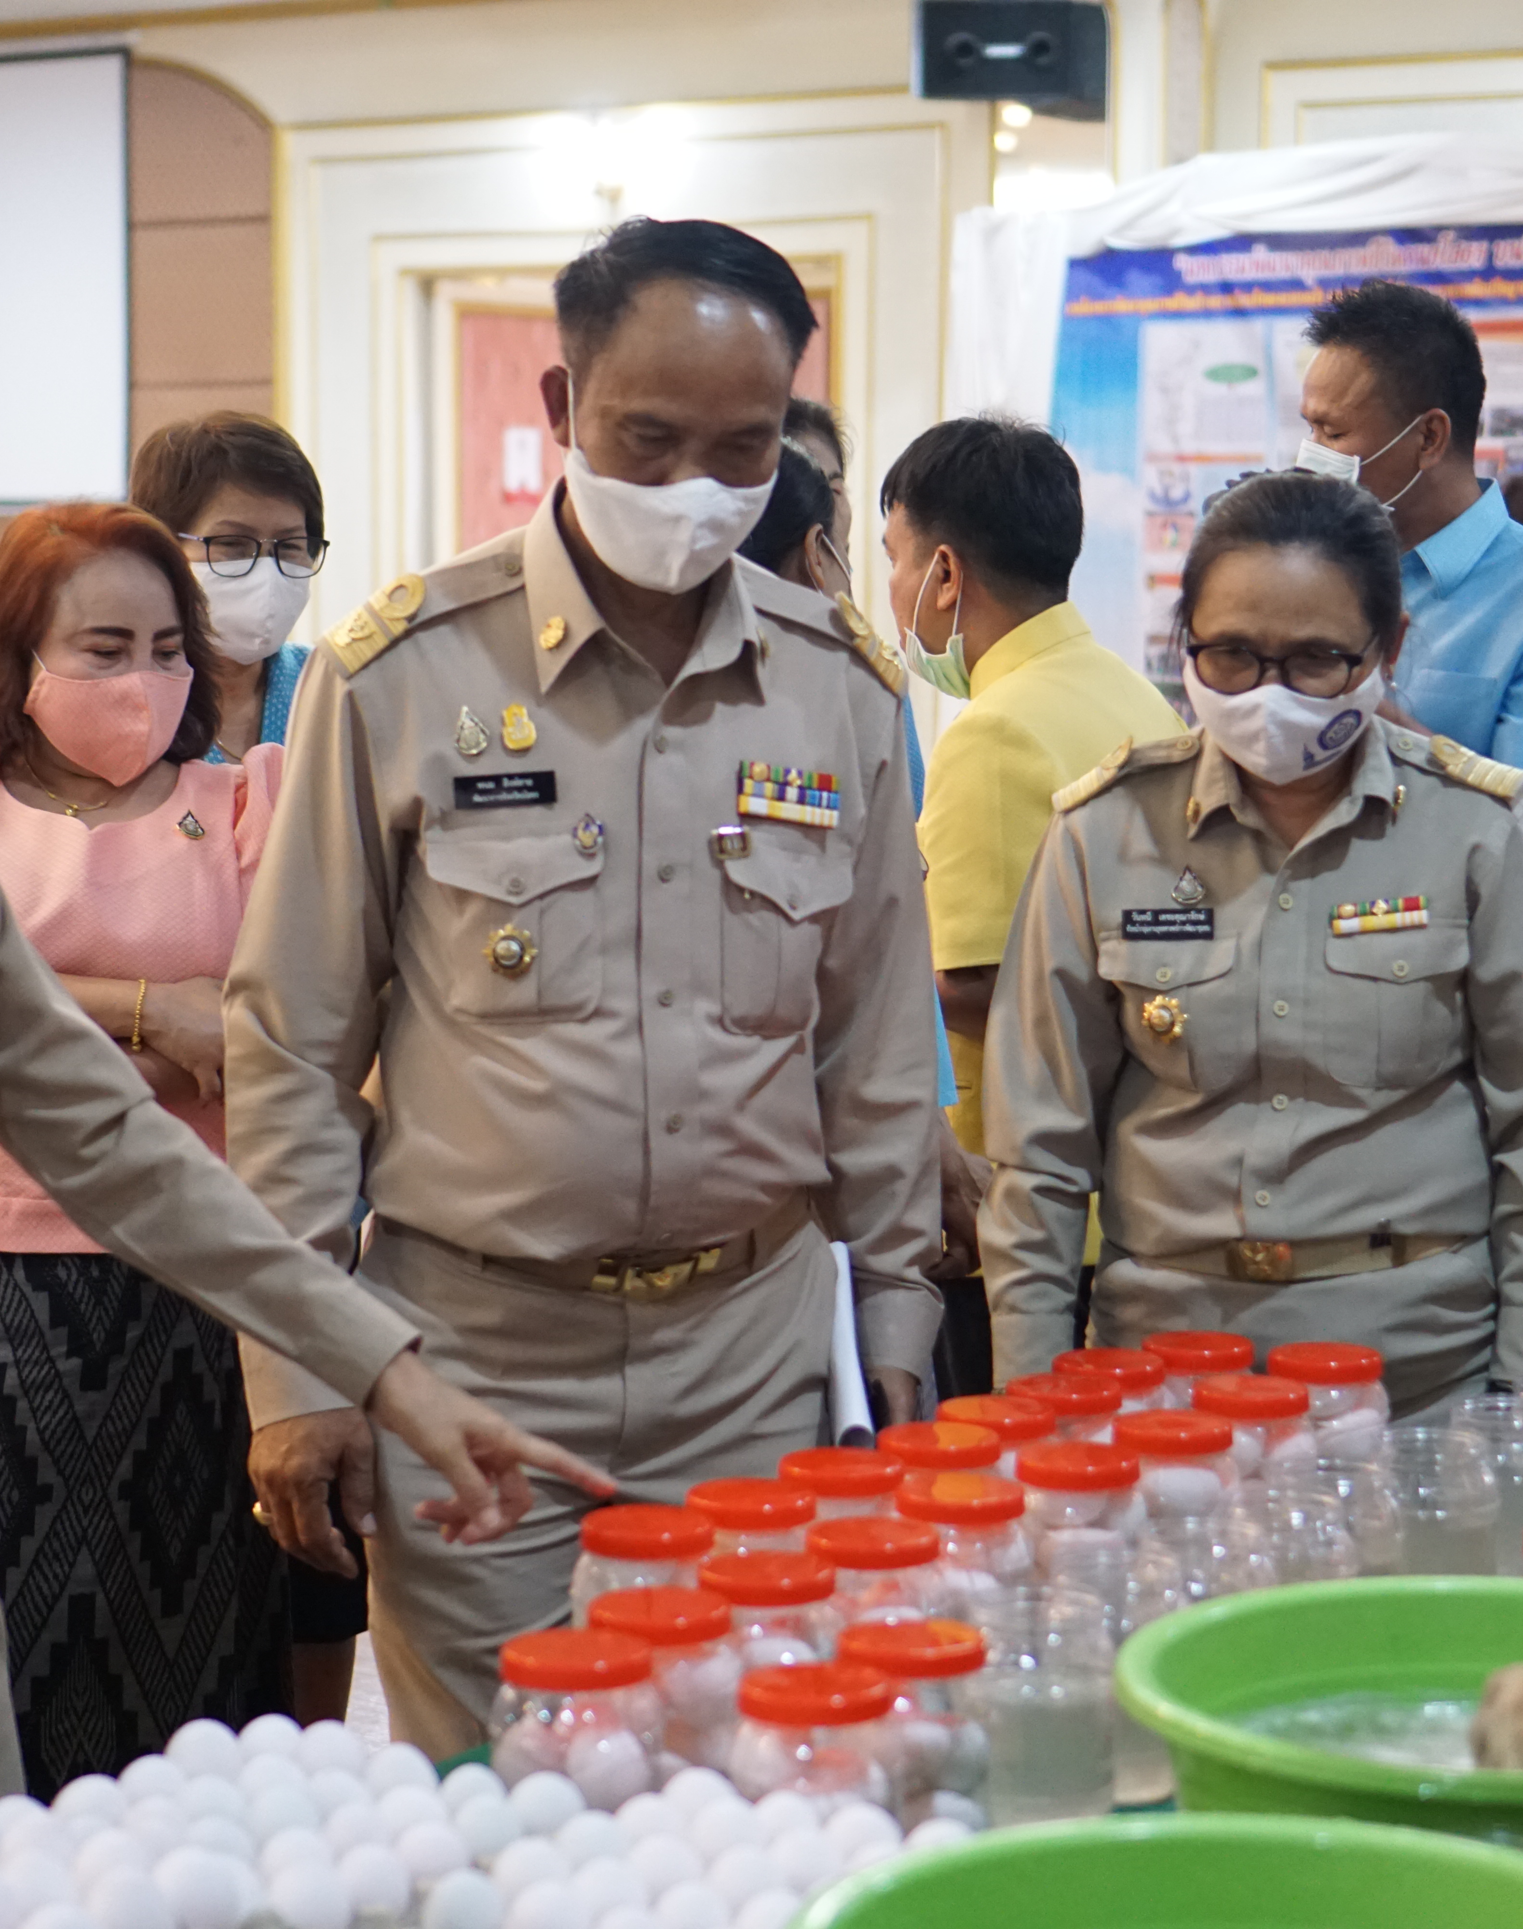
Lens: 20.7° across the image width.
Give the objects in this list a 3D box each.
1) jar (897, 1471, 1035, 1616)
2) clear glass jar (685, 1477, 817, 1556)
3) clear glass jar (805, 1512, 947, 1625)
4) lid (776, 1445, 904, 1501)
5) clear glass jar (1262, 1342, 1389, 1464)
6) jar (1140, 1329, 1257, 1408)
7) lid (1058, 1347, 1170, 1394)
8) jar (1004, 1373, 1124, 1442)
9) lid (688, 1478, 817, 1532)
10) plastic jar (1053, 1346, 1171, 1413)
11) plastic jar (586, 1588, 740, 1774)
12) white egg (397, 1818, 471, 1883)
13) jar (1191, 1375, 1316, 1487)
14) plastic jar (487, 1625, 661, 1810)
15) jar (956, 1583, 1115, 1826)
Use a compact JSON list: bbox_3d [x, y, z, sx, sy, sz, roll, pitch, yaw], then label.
[{"bbox_3d":[0.142,0.447,2.998,0.102,0.145,0.102,1,7,0],"label":"jar"},{"bbox_3d":[-0.006,0.436,2.874,0.098,0.145,0.098,0,6,0],"label":"clear glass jar"},{"bbox_3d":[0.072,0.431,2.713,0.101,0.128,0.101,0,7,0],"label":"clear glass jar"},{"bbox_3d":[0.056,0.359,2.947,0.088,0.015,0.088,0,6,0],"label":"lid"},{"bbox_3d":[0.456,0.389,3.388,0.102,0.145,0.102,1,7,0],"label":"clear glass jar"},{"bbox_3d":[0.354,0.380,3.394,0.098,0.145,0.098,0,6,0],"label":"jar"},{"bbox_3d":[0.268,0.313,3.214,0.086,0.015,0.086,0,7,0],"label":"lid"},{"bbox_3d":[0.233,0.390,3.215,0.100,0.135,0.100,0,6,0],"label":"jar"},{"bbox_3d":[-0.006,0.362,2.805,0.086,0.015,0.086,0,7,0],"label":"lid"},{"bbox_3d":[0.275,0.380,3.307,0.100,0.135,0.100,0,6,0],"label":"plastic jar"},{"bbox_3d":[-0.063,0.468,2.590,0.098,0.145,0.098,0,6,0],"label":"plastic jar"},{"bbox_3d":[-0.188,0.512,2.390,0.044,0.055,0.044,1,7,0],"label":"white egg"},{"bbox_3d":[0.387,0.408,3.318,0.102,0.145,0.102,1,7,0],"label":"jar"},{"bbox_3d":[-0.108,0.463,2.448,0.101,0.128,0.101,0,7,0],"label":"plastic jar"},{"bbox_3d":[0.169,0.459,2.591,0.100,0.132,0.100,0,6,0],"label":"jar"}]

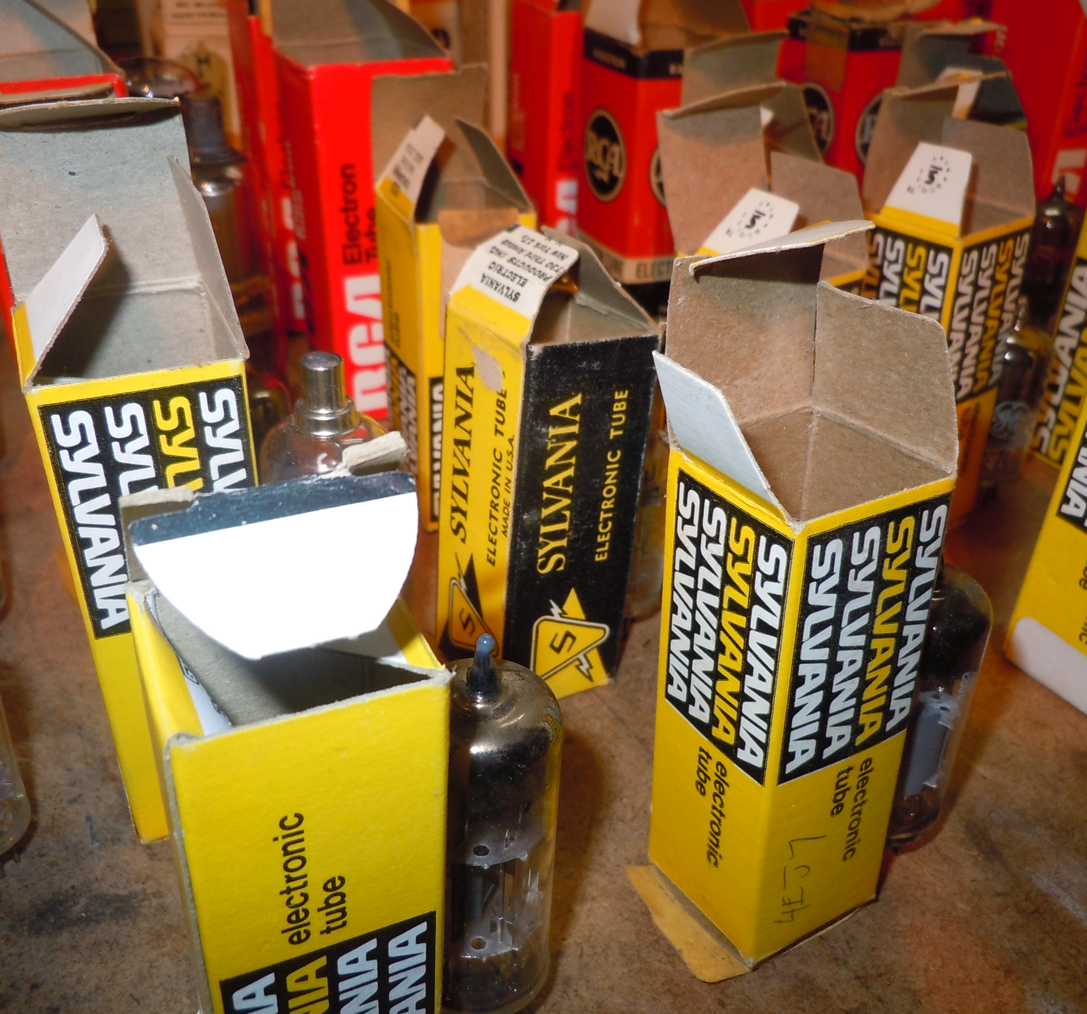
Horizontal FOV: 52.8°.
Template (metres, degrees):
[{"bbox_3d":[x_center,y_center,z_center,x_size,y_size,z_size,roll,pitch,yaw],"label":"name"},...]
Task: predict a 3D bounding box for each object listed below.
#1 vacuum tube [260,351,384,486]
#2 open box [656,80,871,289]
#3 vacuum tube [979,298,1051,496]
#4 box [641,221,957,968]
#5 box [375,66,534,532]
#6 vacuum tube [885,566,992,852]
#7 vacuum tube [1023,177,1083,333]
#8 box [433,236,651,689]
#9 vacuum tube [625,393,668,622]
[{"bbox_3d":[-0.037,0.009,0.191,0.021,0.074,0.021,-4,31,-11],"label":"vacuum tube"},{"bbox_3d":[0.042,-0.026,0.226,0.026,0.105,0.030,-19,37,-31],"label":"open box"},{"bbox_3d":[0.121,-0.030,0.290,0.018,0.053,0.018,12,33,21],"label":"vacuum tube"},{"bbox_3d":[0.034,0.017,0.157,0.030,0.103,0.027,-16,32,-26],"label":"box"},{"bbox_3d":[-0.021,-0.047,0.257,0.027,0.102,0.028,-12,34,-22],"label":"box"},{"bbox_3d":[0.059,0.031,0.178,0.021,0.058,0.021,12,32,20],"label":"vacuum tube"},{"bbox_3d":[0.179,-0.091,0.397,0.019,0.055,0.019,16,33,20],"label":"vacuum tube"},{"bbox_3d":[-0.001,-0.007,0.210,0.027,0.089,0.027,-12,31,-30],"label":"box"},{"bbox_3d":[0.018,0.000,0.227,0.020,0.057,0.020,6,31,4],"label":"vacuum tube"}]

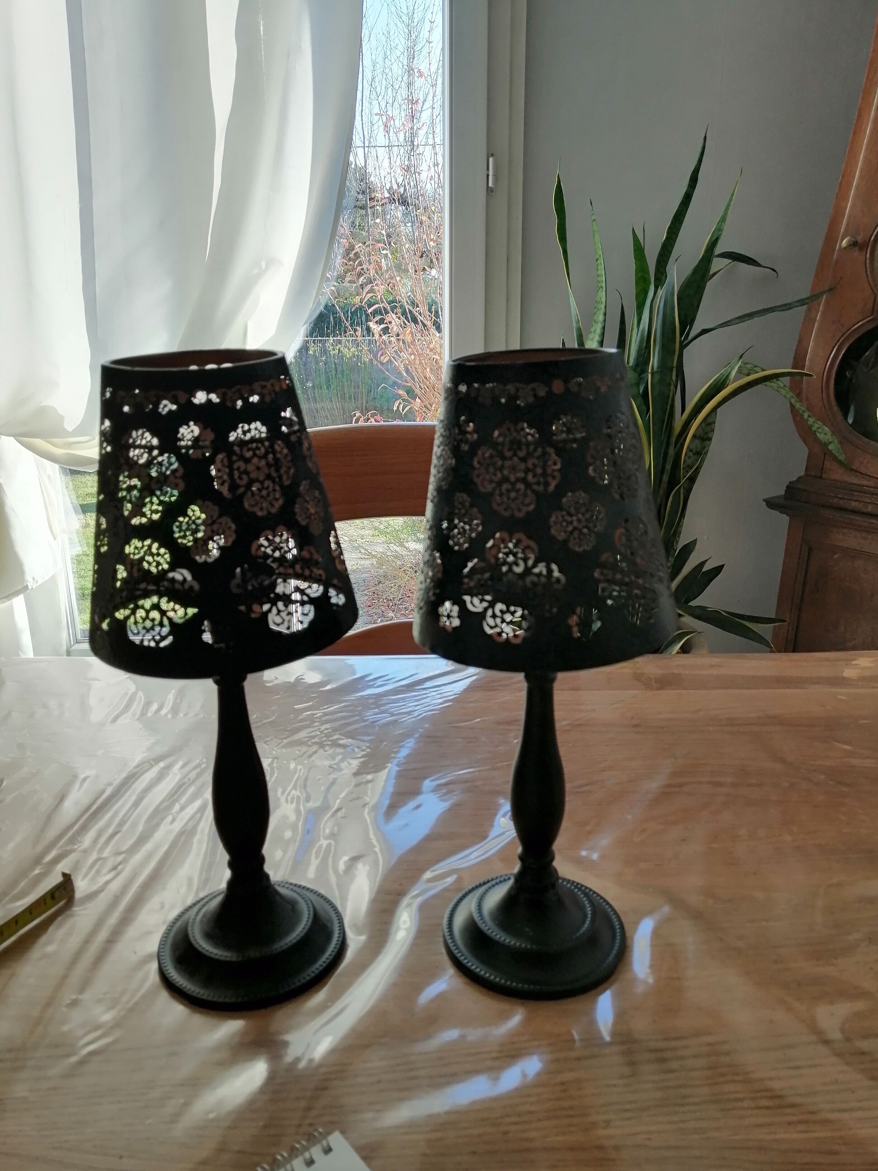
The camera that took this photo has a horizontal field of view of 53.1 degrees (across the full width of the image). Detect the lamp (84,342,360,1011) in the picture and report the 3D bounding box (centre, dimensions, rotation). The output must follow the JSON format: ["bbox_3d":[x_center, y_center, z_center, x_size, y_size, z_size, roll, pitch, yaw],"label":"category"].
[{"bbox_3d":[-0.105,0.048,0.451,0.132,0.321,0.132,0,16,0],"label":"lamp"}]

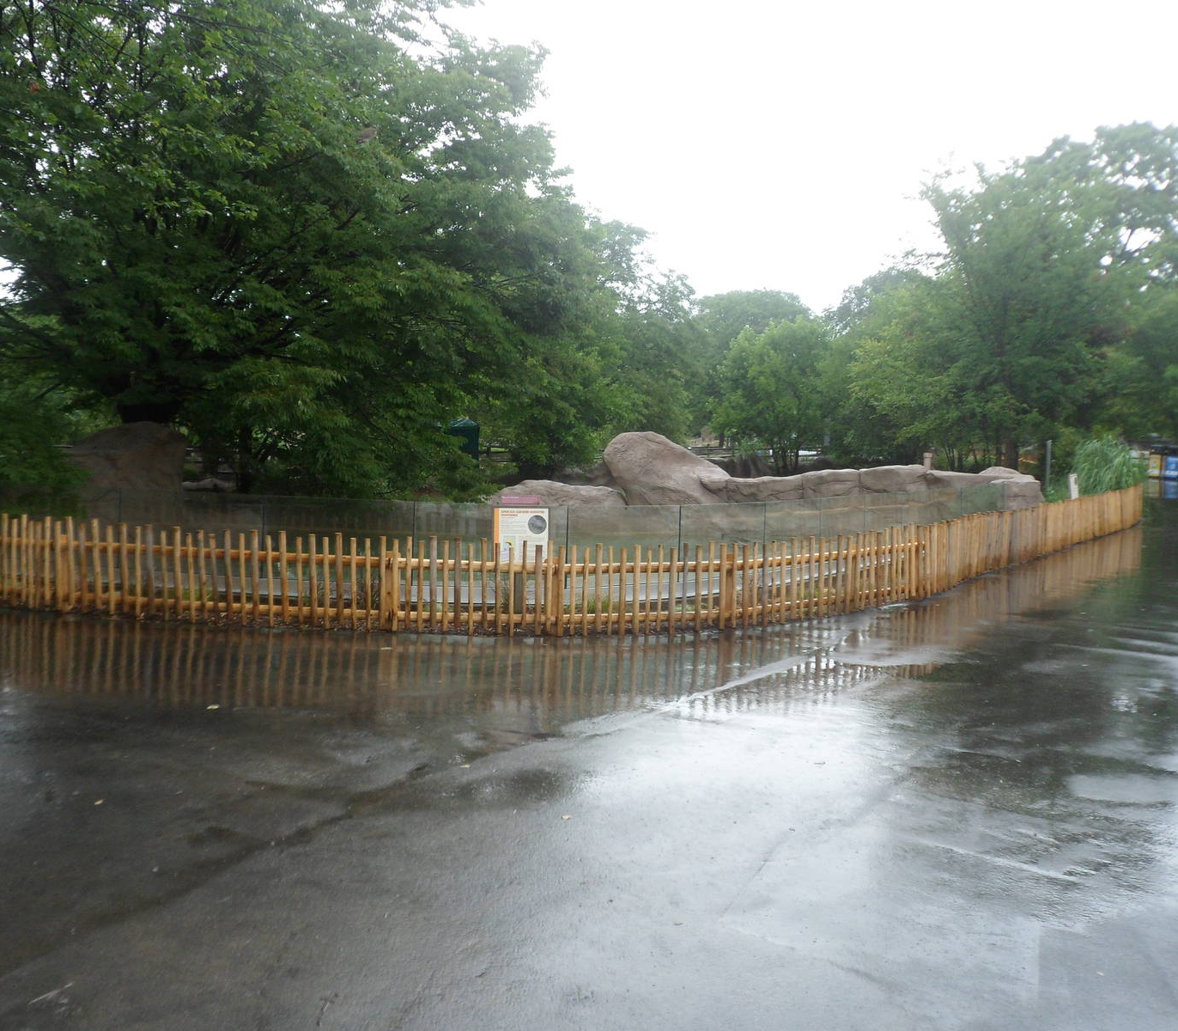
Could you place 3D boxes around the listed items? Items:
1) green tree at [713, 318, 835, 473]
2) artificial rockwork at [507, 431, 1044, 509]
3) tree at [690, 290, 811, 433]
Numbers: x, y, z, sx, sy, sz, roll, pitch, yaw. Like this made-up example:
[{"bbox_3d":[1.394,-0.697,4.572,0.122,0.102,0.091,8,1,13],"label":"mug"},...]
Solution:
[{"bbox_3d":[6.220,-4.020,36.000,4.000,5.200,4.000,1,4,0],"label":"green tree"},{"bbox_3d":[3.250,-0.551,16.200,9.000,1.350,2.400,-2,5,-29],"label":"artificial rockwork"},{"bbox_3d":[9.408,-8.228,62.000,7.200,9.500,7.200,1,4,0],"label":"tree"}]

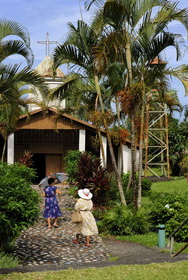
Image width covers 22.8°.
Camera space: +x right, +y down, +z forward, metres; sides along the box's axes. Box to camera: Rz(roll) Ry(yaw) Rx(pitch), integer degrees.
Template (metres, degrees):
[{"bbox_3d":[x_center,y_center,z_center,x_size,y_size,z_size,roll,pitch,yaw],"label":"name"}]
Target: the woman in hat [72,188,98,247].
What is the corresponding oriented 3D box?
[{"bbox_3d":[-0.245,2.210,13.400,0.660,1.640,0.580,0,1,-13],"label":"woman in hat"}]

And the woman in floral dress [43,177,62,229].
[{"bbox_3d":[-1.360,2.050,15.300,0.660,1.700,0.600,0,1,-2],"label":"woman in floral dress"}]

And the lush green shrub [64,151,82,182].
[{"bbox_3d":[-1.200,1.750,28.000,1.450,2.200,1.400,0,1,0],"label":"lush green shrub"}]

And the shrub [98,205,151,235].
[{"bbox_3d":[0.950,2.560,15.400,1.750,0.900,1.400,0,1,0],"label":"shrub"}]

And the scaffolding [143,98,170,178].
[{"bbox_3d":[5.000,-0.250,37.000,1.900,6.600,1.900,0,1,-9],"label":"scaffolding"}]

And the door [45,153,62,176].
[{"bbox_3d":[-2.950,2.100,34.500,1.220,2.150,0.120,0,1,-9],"label":"door"}]

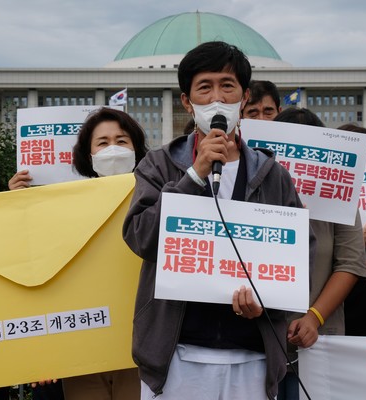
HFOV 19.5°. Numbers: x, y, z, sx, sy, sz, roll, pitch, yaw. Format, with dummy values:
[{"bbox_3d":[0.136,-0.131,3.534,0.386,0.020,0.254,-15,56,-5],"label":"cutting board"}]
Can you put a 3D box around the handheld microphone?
[{"bbox_3d":[0.096,-0.123,2.950,0.050,0.232,0.050,2,-15,1],"label":"handheld microphone"}]

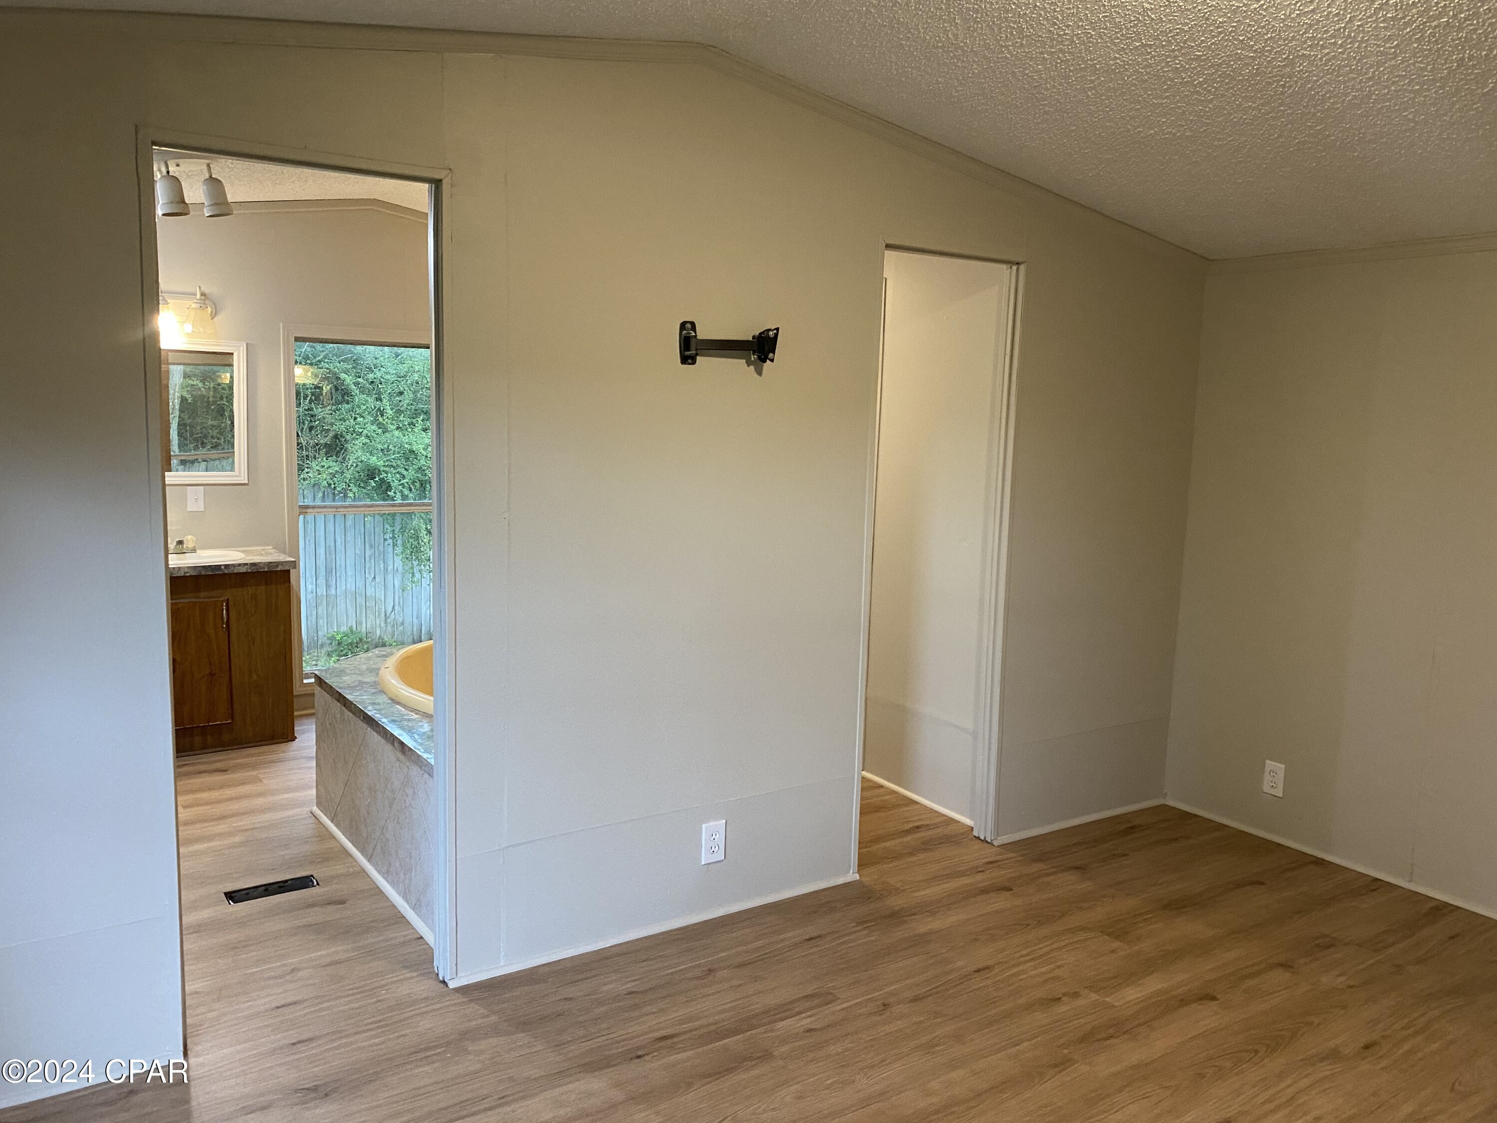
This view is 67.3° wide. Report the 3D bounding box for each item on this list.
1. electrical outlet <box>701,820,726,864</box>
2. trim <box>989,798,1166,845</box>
[{"bbox_3d":[-0.102,0.822,3.291,0.077,0.121,0.008,-3,8,-33],"label":"electrical outlet"},{"bbox_3d":[1.264,0.964,4.225,0.947,0.027,0.014,-3,8,-33],"label":"trim"}]

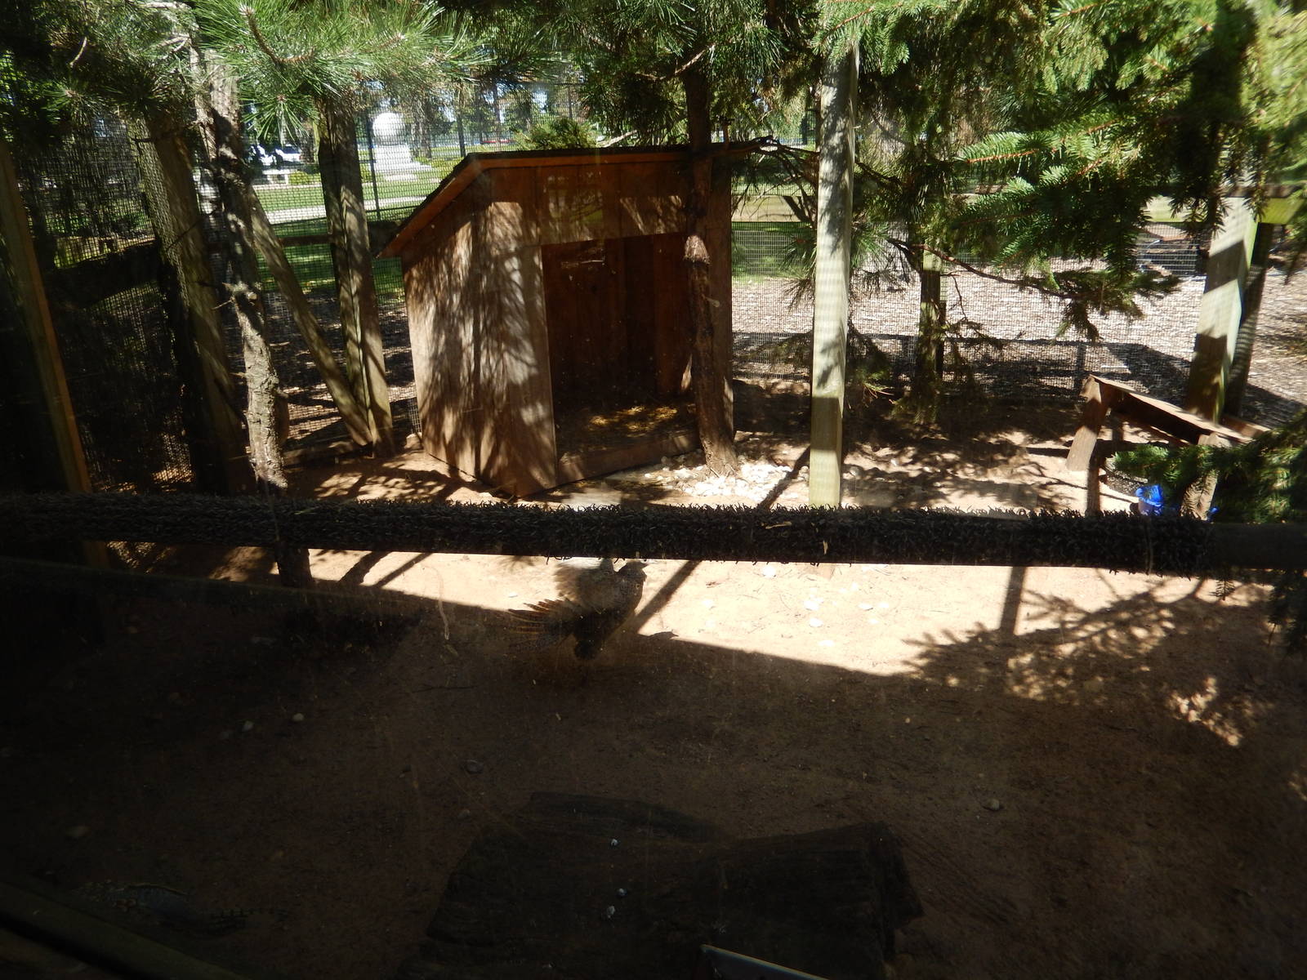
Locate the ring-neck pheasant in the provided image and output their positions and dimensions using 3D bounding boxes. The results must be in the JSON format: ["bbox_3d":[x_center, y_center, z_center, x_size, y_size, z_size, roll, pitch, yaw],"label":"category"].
[{"bbox_3d":[-0.272,0.434,3.470,0.480,0.380,0.320,-5,20,-8],"label":"ring-neck pheasant"}]

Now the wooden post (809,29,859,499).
[{"bbox_3d":[0.790,-0.876,4.191,0.140,2.350,0.140,5,21,18],"label":"wooden post"}]

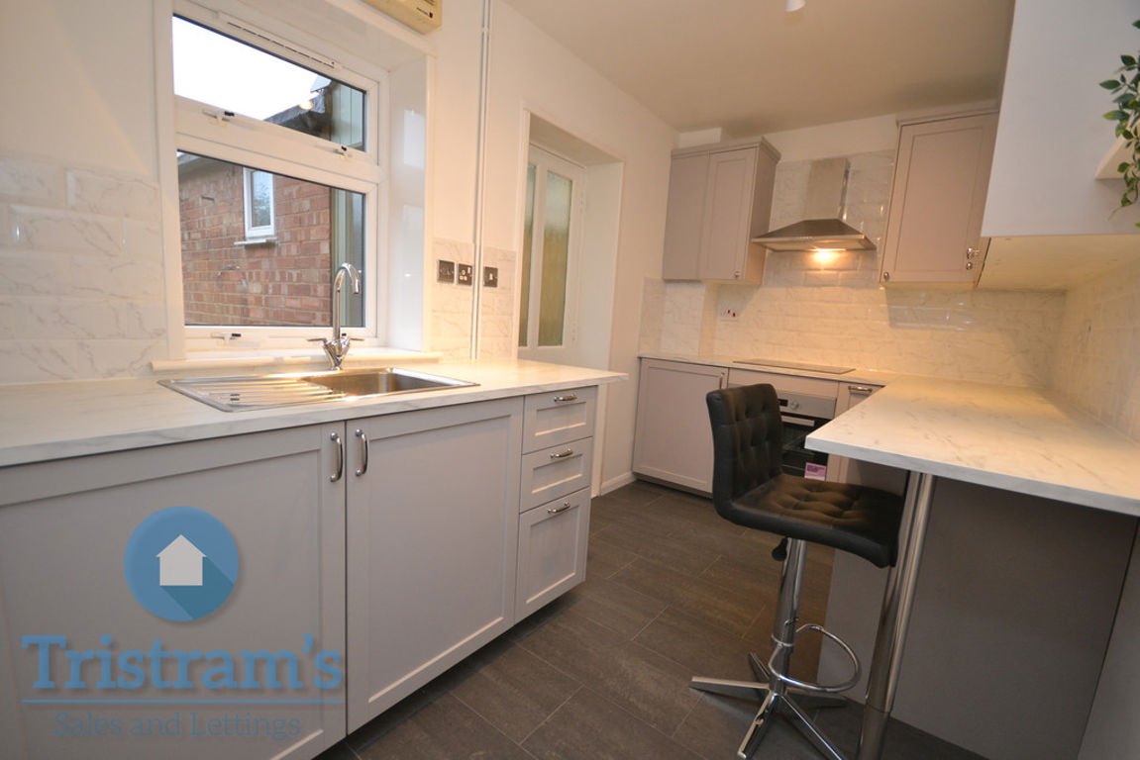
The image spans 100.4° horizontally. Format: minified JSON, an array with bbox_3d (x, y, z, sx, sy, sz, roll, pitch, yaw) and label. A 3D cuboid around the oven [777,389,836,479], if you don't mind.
[{"bbox_3d":[1.335,0.340,2.960,0.595,0.595,0.570,9,10,38],"label":"oven"}]

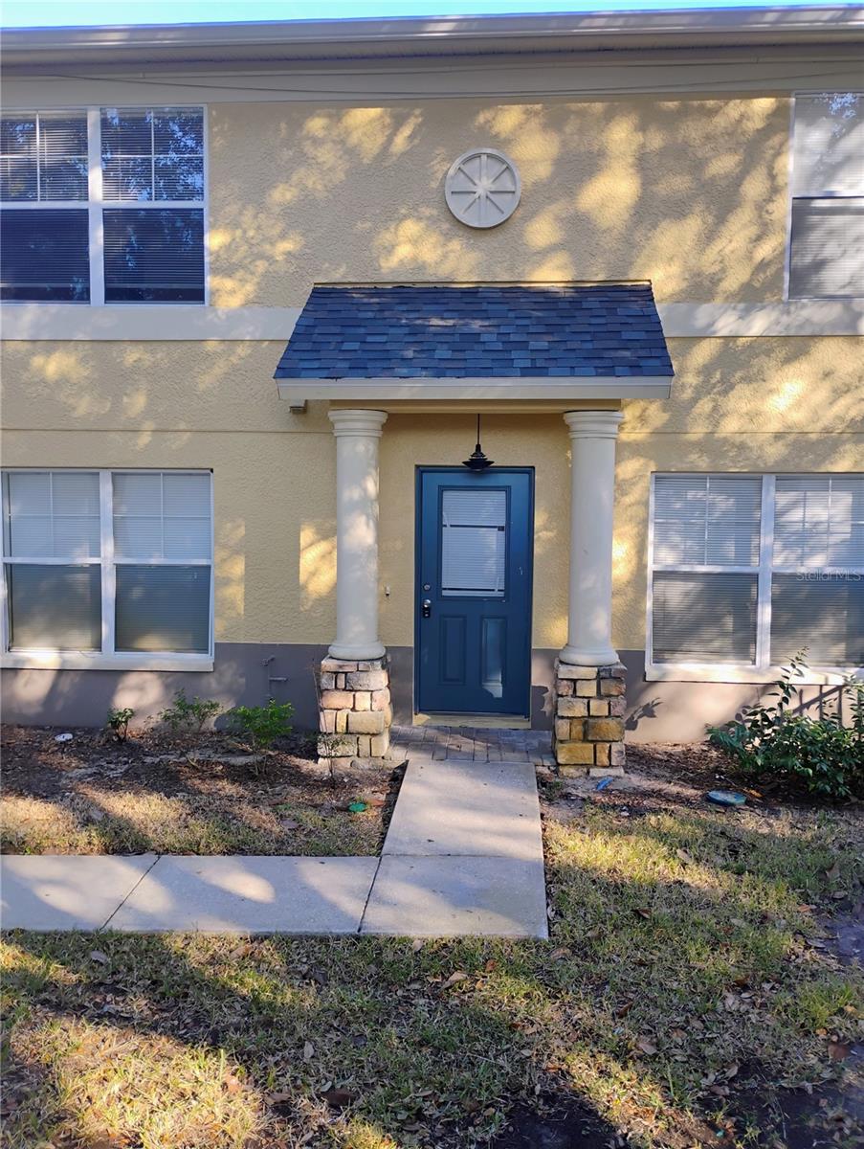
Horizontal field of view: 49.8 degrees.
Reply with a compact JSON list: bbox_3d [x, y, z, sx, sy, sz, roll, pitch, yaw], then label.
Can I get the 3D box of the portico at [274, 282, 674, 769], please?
[{"bbox_3d":[0.320,-0.460,7.080,2.740,3.740,1.250,1,4,4],"label":"portico"}]

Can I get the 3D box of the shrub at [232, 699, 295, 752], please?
[{"bbox_3d":[-1.258,1.155,6.908,0.448,0.458,0.410,1,4,4],"label":"shrub"}]

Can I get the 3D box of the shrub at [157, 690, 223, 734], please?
[{"bbox_3d":[-1.946,1.116,7.505,0.484,0.357,0.400,1,4,4],"label":"shrub"}]

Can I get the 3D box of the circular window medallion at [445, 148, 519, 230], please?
[{"bbox_3d":[0.407,-3.101,7.468,0.606,0.613,0.070,1,4,4],"label":"circular window medallion"}]

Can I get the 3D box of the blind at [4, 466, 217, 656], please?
[{"bbox_3d":[-2.784,-0.101,7.994,1.850,1.628,0.060,1,4,4],"label":"blind"}]

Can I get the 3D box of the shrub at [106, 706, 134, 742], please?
[{"bbox_3d":[-2.541,1.216,7.574,0.226,0.284,0.210,1,4,4],"label":"shrub"}]

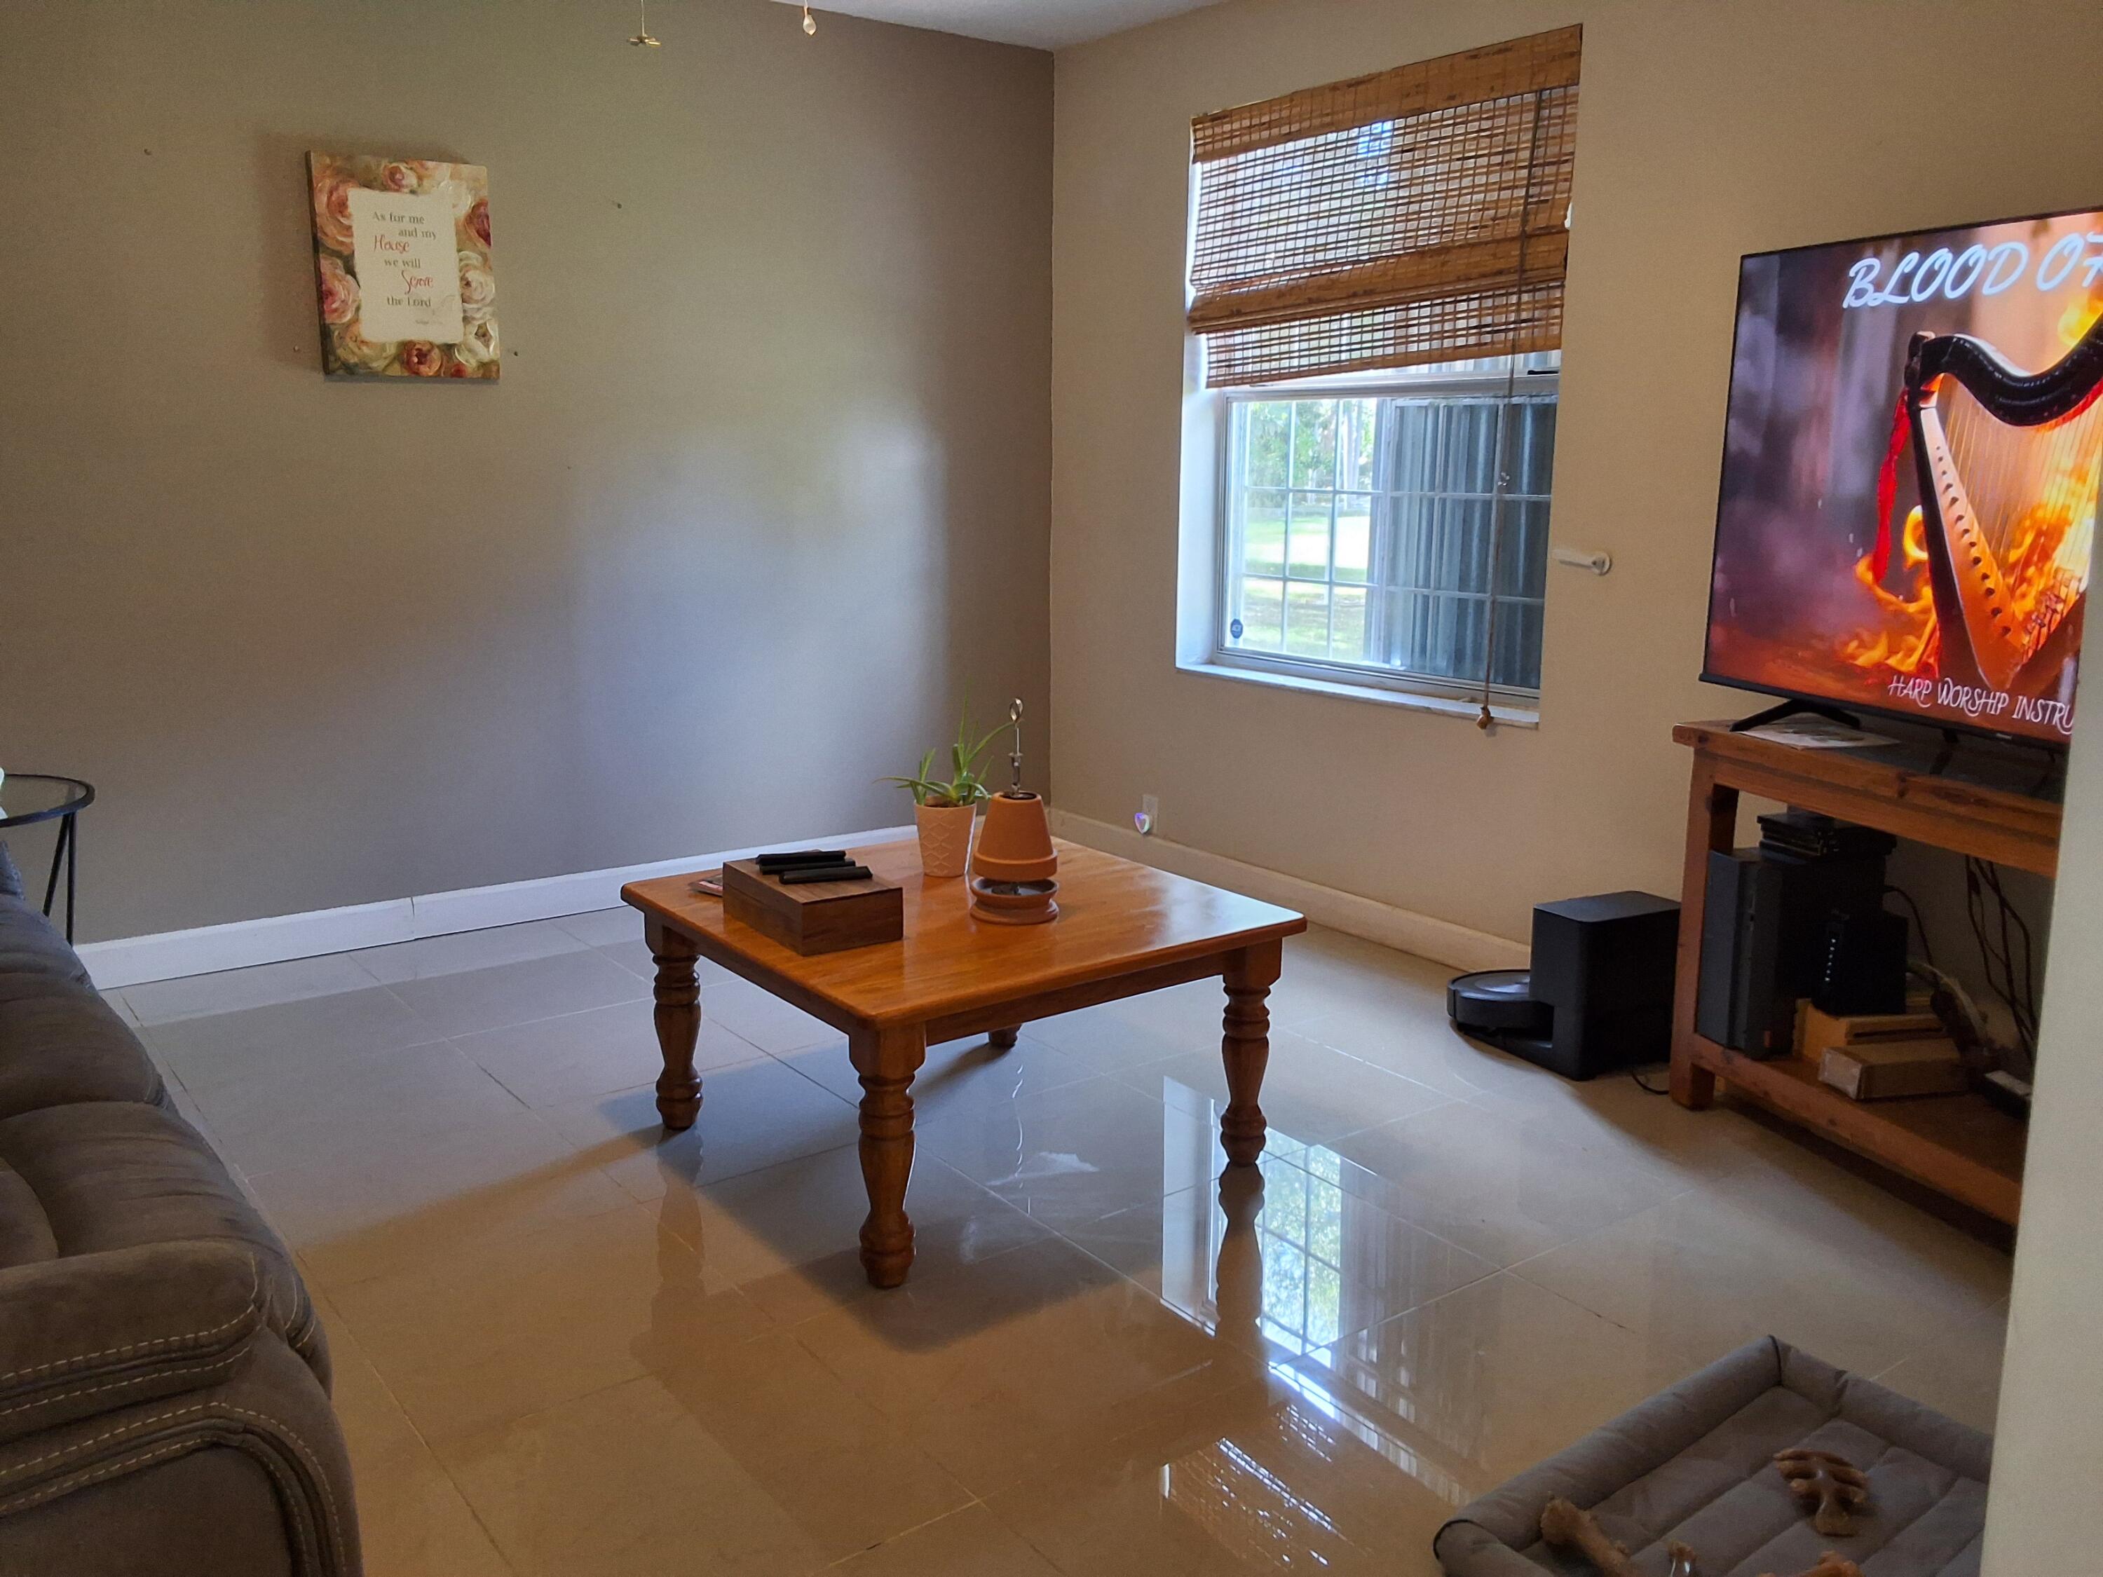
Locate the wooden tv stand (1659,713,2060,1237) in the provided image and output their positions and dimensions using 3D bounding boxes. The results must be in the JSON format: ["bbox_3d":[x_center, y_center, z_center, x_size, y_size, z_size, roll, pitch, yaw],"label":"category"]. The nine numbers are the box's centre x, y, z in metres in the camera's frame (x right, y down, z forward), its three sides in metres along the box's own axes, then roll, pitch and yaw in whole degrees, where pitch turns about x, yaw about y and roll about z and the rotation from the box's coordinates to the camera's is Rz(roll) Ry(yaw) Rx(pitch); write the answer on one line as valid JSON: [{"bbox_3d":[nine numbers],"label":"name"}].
[{"bbox_3d":[1.588,0.338,2.914,0.380,0.732,1.150,-4,12,-21],"label":"wooden tv stand"}]

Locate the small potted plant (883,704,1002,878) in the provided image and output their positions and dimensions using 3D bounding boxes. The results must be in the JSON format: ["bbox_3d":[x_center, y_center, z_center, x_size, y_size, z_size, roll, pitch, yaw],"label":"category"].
[{"bbox_3d":[-0.200,-0.002,3.221,0.235,0.335,0.205,0,12,-4],"label":"small potted plant"}]

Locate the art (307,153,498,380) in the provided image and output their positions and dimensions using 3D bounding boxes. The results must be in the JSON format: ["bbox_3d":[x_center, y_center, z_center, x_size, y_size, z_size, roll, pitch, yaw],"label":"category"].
[{"bbox_3d":[-1.556,-1.253,4.112,0.412,0.508,0.035,-8,14,-36],"label":"art"}]

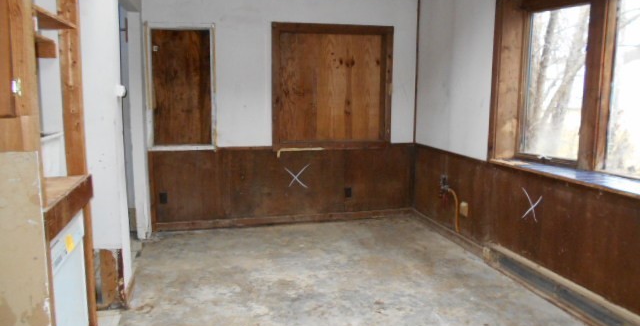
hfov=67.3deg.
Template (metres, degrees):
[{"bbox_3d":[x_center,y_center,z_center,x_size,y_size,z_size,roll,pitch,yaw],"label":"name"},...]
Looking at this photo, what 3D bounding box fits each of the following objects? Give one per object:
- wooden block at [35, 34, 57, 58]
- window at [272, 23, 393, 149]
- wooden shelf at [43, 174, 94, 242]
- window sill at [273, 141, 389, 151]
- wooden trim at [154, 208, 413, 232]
[{"bbox_3d":[-1.274,-0.539,2.207,0.130,0.100,0.120,-2,9,-14],"label":"wooden block"},{"bbox_3d":[0.147,-0.791,5.035,1.295,1.279,0.090,-2,9,-14],"label":"window"},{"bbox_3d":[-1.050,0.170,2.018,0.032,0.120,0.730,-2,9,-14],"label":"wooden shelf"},{"bbox_3d":[0.148,-0.194,5.098,1.295,0.083,0.060,-2,9,-14],"label":"window sill"},{"bbox_3d":[-0.309,0.605,5.098,2.722,0.088,0.030,-2,9,-14],"label":"wooden trim"}]

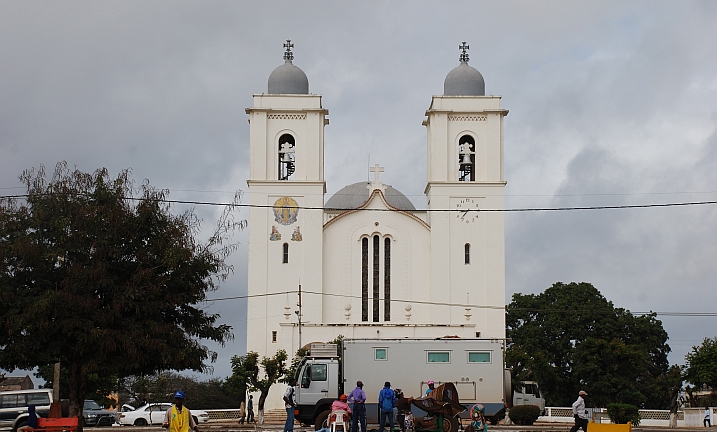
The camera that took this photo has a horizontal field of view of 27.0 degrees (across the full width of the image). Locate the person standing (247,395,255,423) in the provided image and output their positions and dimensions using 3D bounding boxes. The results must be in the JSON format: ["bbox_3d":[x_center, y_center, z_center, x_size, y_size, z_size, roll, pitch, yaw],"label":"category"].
[{"bbox_3d":[-6.308,11.387,88.000,0.500,1.663,0.500,0,-7,0],"label":"person standing"}]

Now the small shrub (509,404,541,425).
[{"bbox_3d":[8.461,10.137,76.000,1.620,1.007,1.550,0,-7,0],"label":"small shrub"}]

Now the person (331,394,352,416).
[{"bbox_3d":[-0.521,6.108,45.800,0.580,1.275,0.800,-1,-7,8],"label":"person"}]

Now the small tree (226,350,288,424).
[{"bbox_3d":[-5.148,8.862,77.000,3.200,3.862,3.200,0,-7,0],"label":"small tree"}]

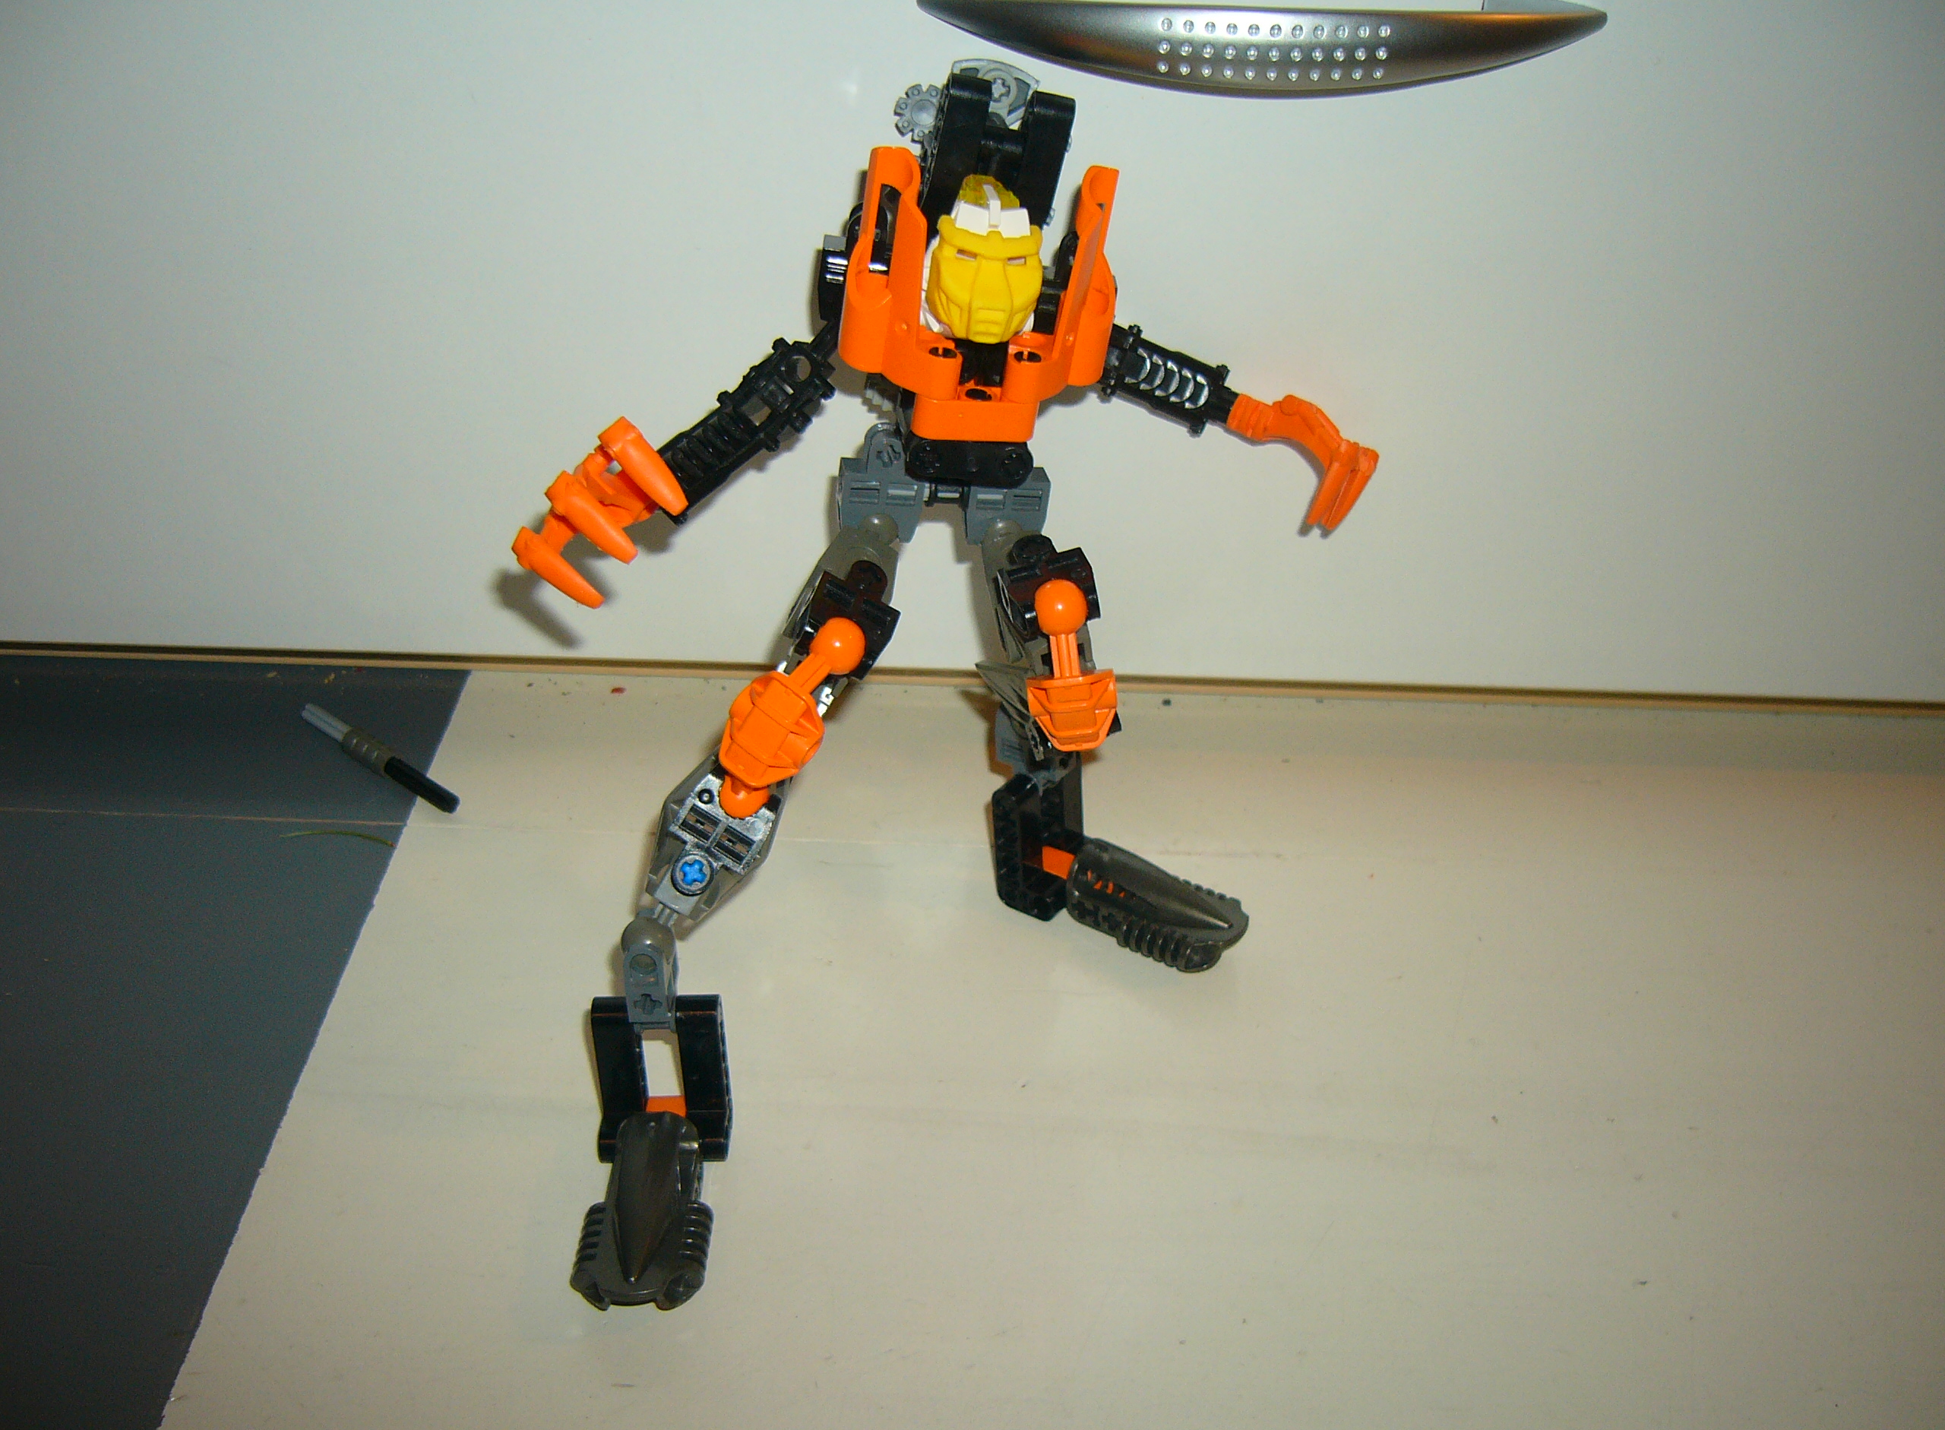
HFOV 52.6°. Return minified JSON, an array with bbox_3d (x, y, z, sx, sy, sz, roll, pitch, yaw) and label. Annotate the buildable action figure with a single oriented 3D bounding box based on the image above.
[{"bbox_3d":[0.004,-0.018,0.362,0.172,0.164,0.165,-3,35,-7],"label":"buildable action figure"}]

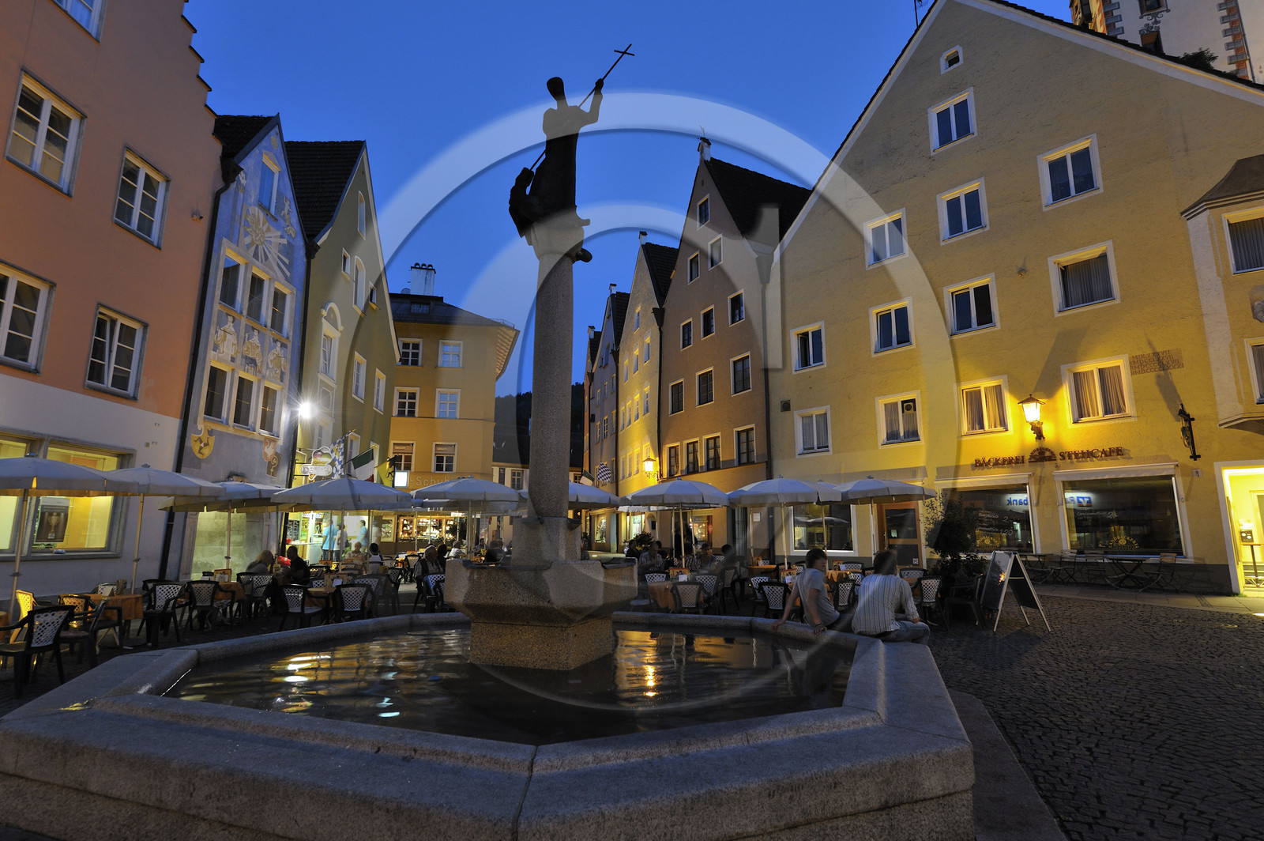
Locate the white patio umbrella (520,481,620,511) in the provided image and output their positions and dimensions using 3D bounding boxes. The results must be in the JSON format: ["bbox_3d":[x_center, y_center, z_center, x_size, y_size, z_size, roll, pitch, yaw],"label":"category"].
[{"bbox_3d":[-1.199,2.231,10.976,1.970,2.510,1.970,1,-10,0],"label":"white patio umbrella"}]

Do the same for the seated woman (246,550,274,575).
[{"bbox_3d":[-7.363,3.240,13.230,0.750,1.250,0.500,8,-13,-34],"label":"seated woman"}]

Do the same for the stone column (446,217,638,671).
[{"bbox_3d":[-0.750,0.035,6.214,1.500,4.250,1.500,-3,-11,18],"label":"stone column"}]

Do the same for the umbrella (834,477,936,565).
[{"bbox_3d":[4.238,2.311,11.679,2.200,2.620,2.200,0,-10,0],"label":"umbrella"}]

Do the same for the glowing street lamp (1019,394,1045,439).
[{"bbox_3d":[10.629,-0.105,17.734,0.660,1.150,0.520,9,-14,-40],"label":"glowing street lamp"}]

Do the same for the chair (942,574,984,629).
[{"bbox_3d":[5.396,2.941,10.793,0.580,0.840,0.570,-5,-12,26],"label":"chair"}]

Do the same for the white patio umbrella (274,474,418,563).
[{"bbox_3d":[-4.304,2.053,9.732,1.970,2.460,1.970,1,-10,0],"label":"white patio umbrella"}]

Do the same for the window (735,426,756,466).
[{"bbox_3d":[4.507,1.016,26.270,0.150,1.460,1.280,6,-12,-26],"label":"window"}]

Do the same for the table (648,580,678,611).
[{"bbox_3d":[0.708,3.047,10.727,0.880,0.750,0.880,1,-10,-2],"label":"table"}]

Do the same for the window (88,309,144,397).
[{"bbox_3d":[-9.766,-1.240,12.597,0.150,1.480,1.100,0,-11,4],"label":"window"}]

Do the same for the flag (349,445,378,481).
[{"bbox_3d":[-8.508,1.494,21.067,0.750,1.400,0.200,0,-10,0],"label":"flag"}]

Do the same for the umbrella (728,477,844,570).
[{"bbox_3d":[2.577,2.195,11.192,1.970,2.500,1.970,1,-10,0],"label":"umbrella"}]

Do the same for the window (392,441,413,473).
[{"bbox_3d":[-11.707,1.865,34.205,1.240,1.620,0.220,2,-10,-7],"label":"window"}]

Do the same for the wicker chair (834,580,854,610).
[{"bbox_3d":[3.392,3.067,11.075,0.560,0.820,0.570,7,-13,-33],"label":"wicker chair"}]

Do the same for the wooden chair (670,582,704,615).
[{"bbox_3d":[0.895,3.044,10.830,0.570,0.860,0.580,-1,-10,6],"label":"wooden chair"}]

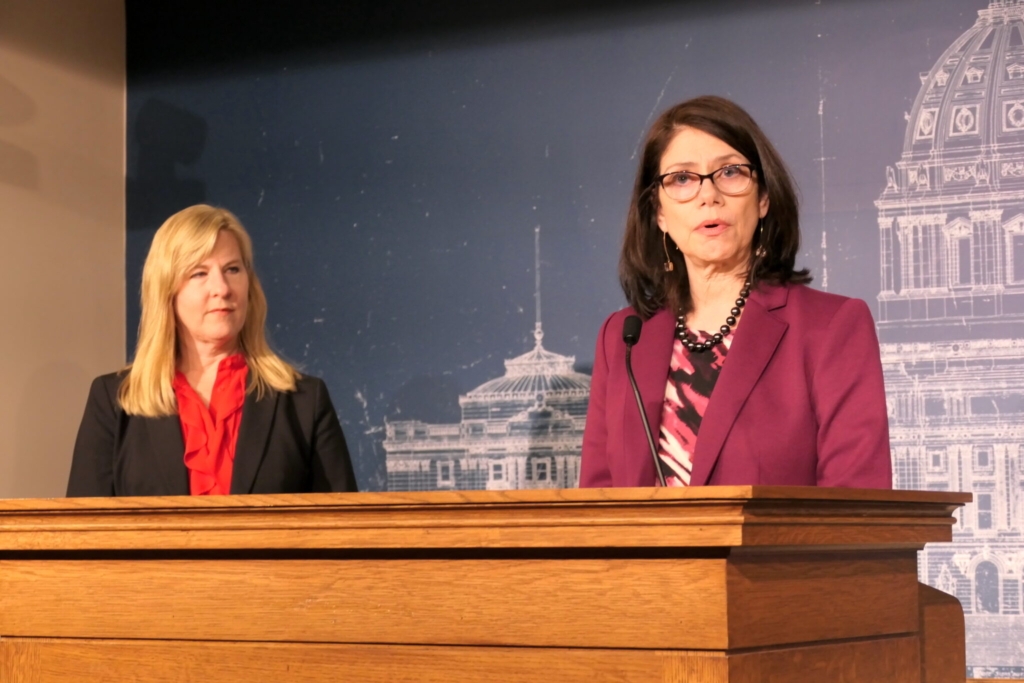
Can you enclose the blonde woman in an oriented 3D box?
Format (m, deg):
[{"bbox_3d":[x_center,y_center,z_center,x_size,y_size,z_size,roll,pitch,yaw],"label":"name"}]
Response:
[{"bbox_3d":[-0.502,0.594,4.248,0.520,1.660,0.320,0,-4,-10],"label":"blonde woman"}]

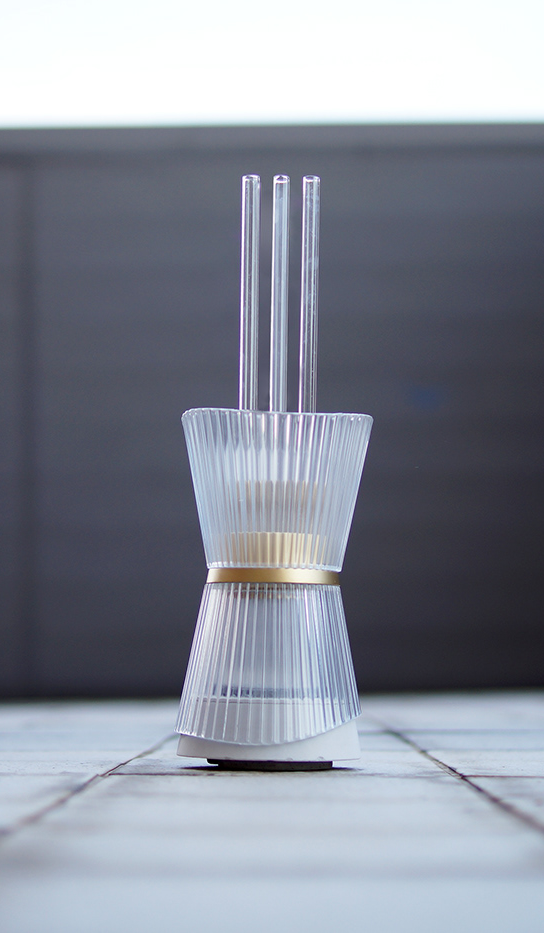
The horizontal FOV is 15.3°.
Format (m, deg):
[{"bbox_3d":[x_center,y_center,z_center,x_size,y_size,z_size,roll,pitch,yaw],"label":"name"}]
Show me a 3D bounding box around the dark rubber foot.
[{"bbox_3d":[-0.001,0.136,0.925,0.057,0.005,0.057,0,-6,0],"label":"dark rubber foot"}]

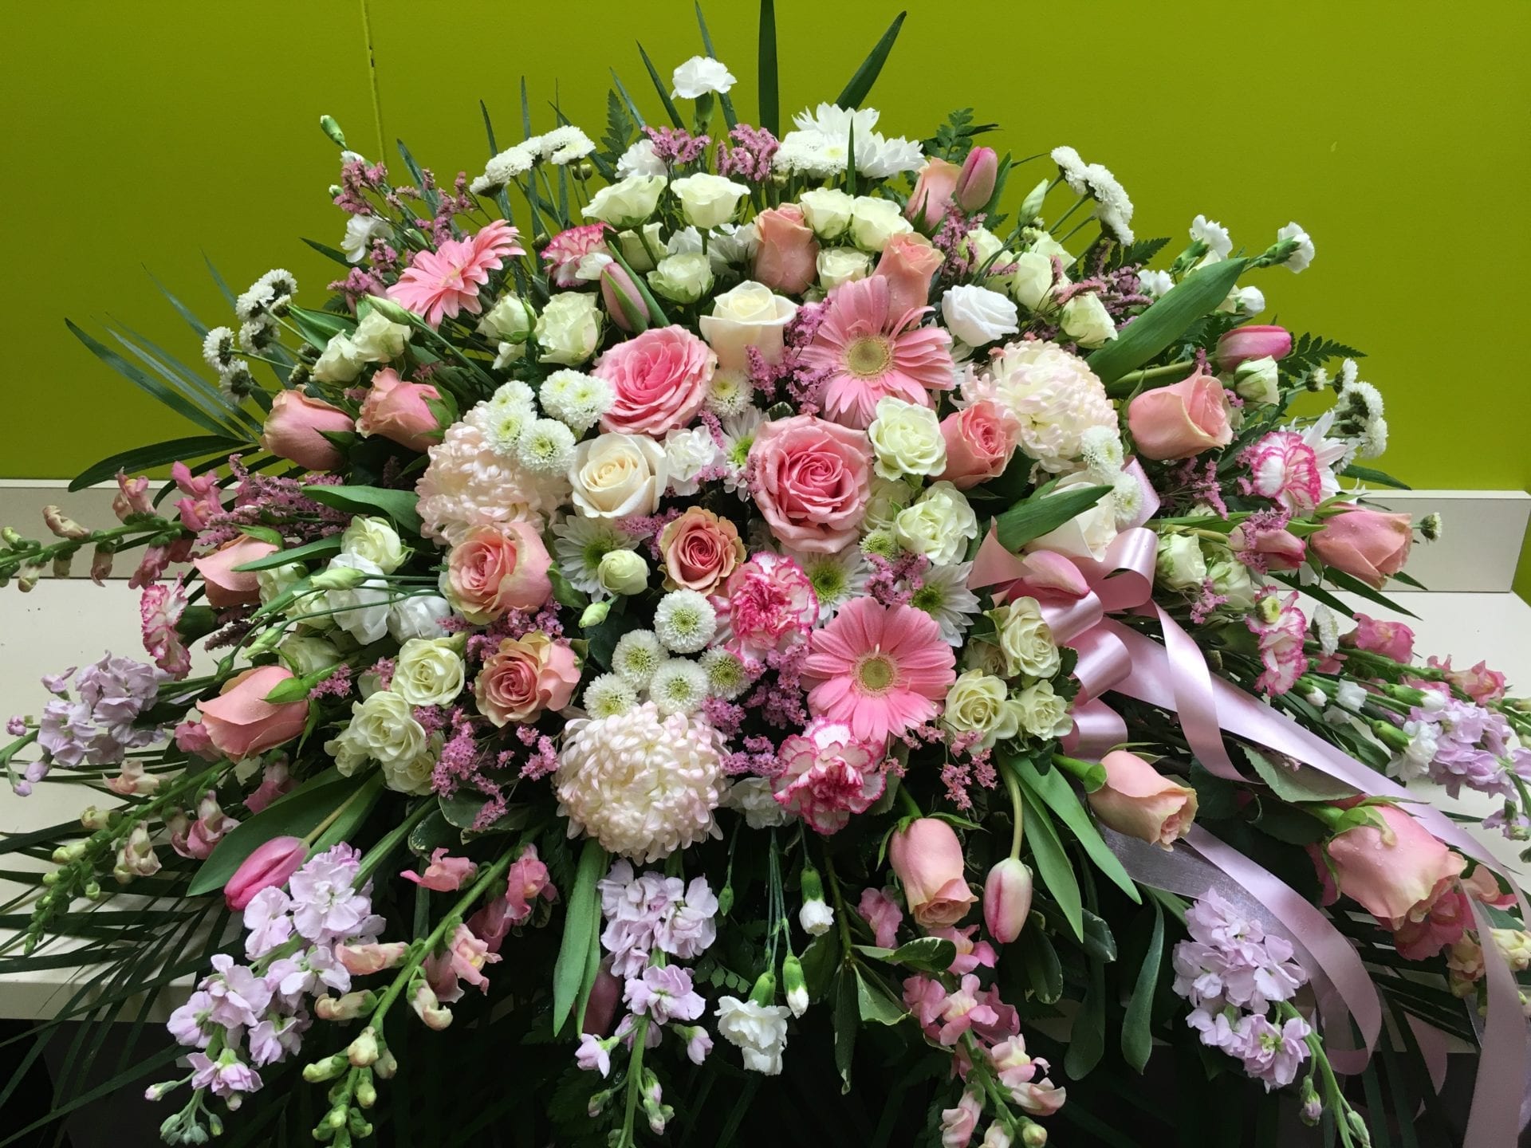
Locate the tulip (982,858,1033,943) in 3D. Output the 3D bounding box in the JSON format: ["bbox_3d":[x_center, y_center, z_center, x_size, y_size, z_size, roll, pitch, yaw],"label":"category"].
[{"bbox_3d":[0.151,0.204,0.800,0.029,0.054,0.029,3,2,0],"label":"tulip"}]

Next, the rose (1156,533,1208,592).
[{"bbox_3d":[0.277,-0.008,0.853,0.035,0.035,0.036,-16,-15,-34],"label":"rose"}]

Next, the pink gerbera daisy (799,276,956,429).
[{"bbox_3d":[0.074,-0.150,0.870,0.107,0.107,0.036,0,-15,0],"label":"pink gerbera daisy"}]

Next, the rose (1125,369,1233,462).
[{"bbox_3d":[0.300,-0.116,0.930,0.073,0.063,0.063,-7,0,22],"label":"rose"}]

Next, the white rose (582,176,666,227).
[{"bbox_3d":[-0.106,-0.280,0.965,0.058,0.038,0.050,-12,12,-3],"label":"white rose"}]

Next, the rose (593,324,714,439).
[{"bbox_3d":[-0.071,-0.125,0.830,0.076,0.072,0.050,4,-21,9],"label":"rose"}]

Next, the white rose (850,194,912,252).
[{"bbox_3d":[0.083,-0.247,0.915,0.045,0.037,0.045,10,33,0],"label":"white rose"}]

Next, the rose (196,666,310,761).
[{"bbox_3d":[-0.337,0.092,0.845,0.068,0.058,0.056,-16,0,-24],"label":"rose"}]

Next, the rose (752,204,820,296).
[{"bbox_3d":[0.015,-0.235,0.930,0.049,0.062,0.049,0,28,0],"label":"rose"}]

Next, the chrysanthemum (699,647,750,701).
[{"bbox_3d":[-0.025,0.060,0.775,0.032,0.032,0.020,-4,-7,-8],"label":"chrysanthemum"}]

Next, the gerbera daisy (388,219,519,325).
[{"bbox_3d":[-0.228,-0.220,0.940,0.107,0.033,0.107,-38,35,0],"label":"gerbera daisy"}]

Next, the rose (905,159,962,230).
[{"bbox_3d":[0.127,-0.283,0.957,0.042,0.054,0.042,21,15,0],"label":"rose"}]

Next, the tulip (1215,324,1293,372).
[{"bbox_3d":[0.357,-0.165,0.940,0.056,0.035,0.035,-10,0,18],"label":"tulip"}]

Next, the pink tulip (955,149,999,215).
[{"bbox_3d":[0.164,-0.305,0.995,0.031,0.051,0.031,13,0,0],"label":"pink tulip"}]

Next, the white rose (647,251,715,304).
[{"bbox_3d":[-0.062,-0.218,0.945,0.048,0.036,0.046,-7,26,-2],"label":"white rose"}]

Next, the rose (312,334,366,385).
[{"bbox_3d":[-0.325,-0.165,0.980,0.038,0.038,0.038,-46,24,-6],"label":"rose"}]

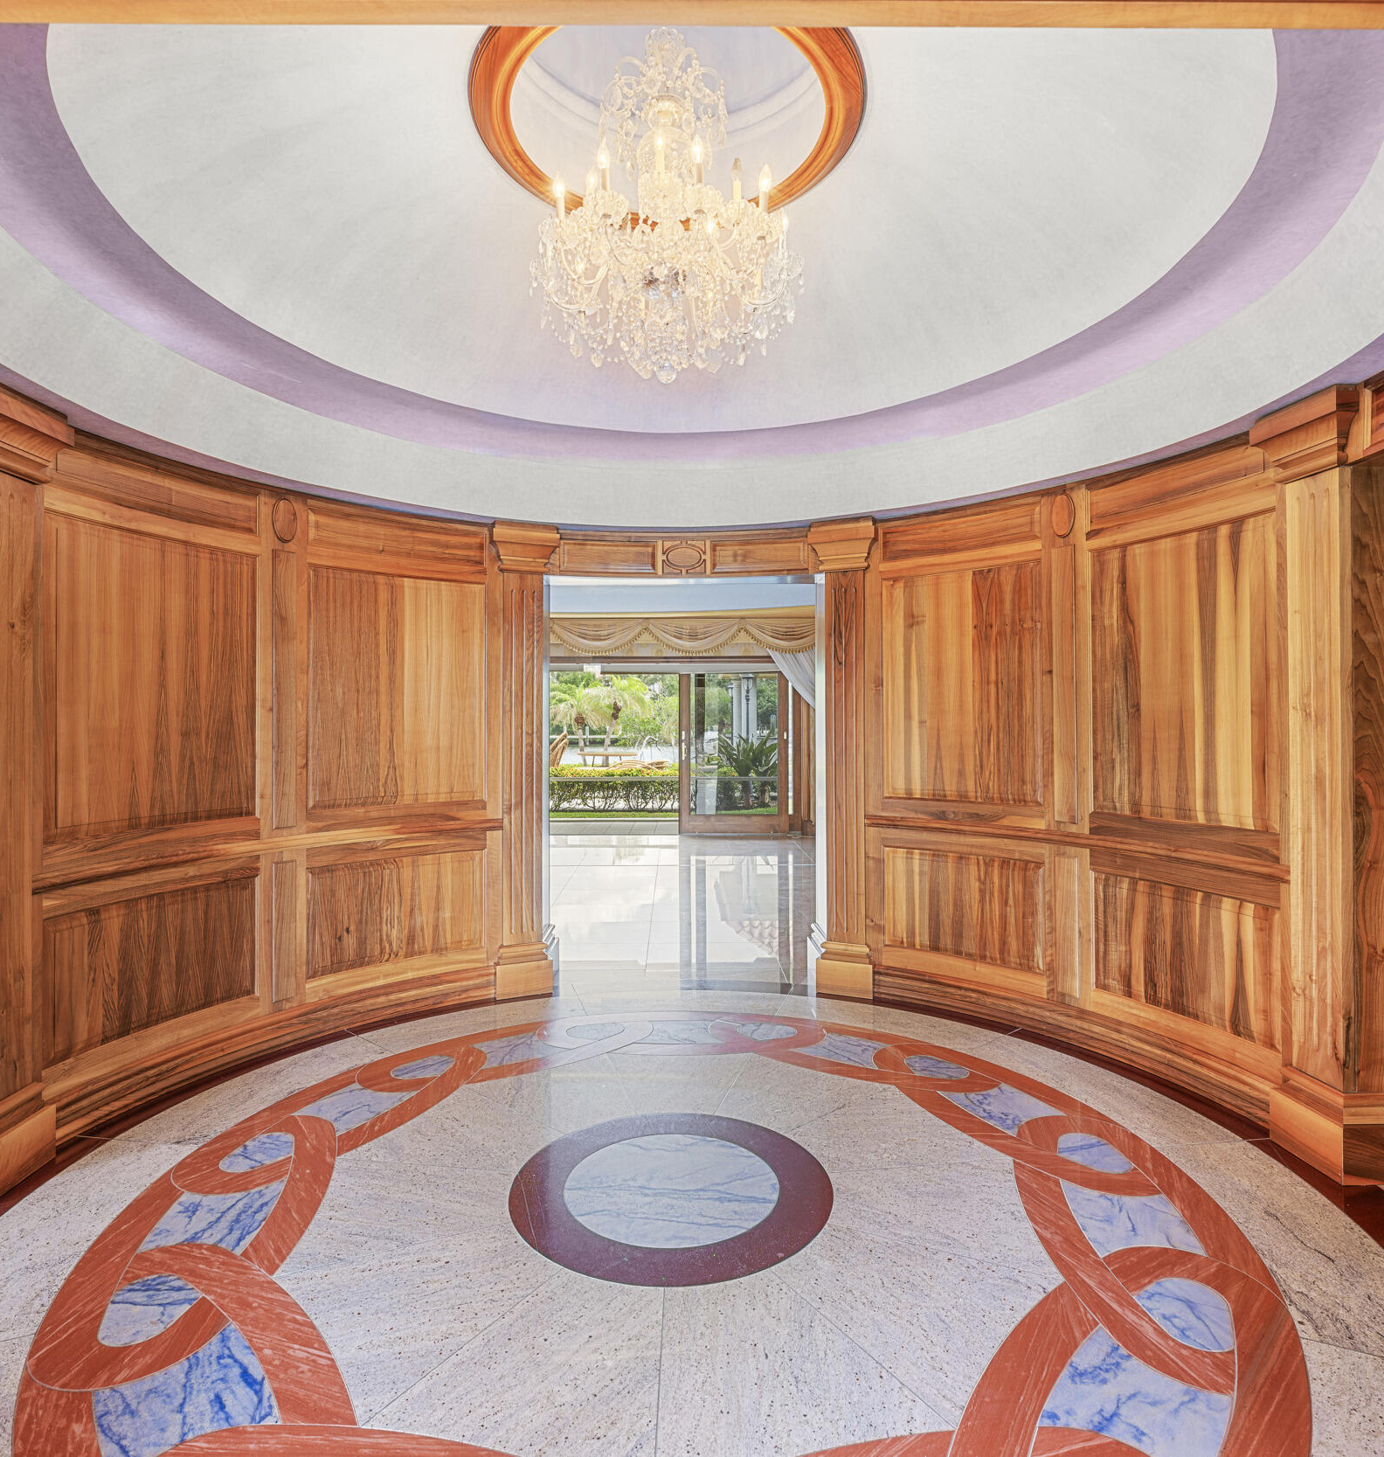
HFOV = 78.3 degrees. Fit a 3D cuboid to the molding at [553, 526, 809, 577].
[{"bbox_3d":[-0.042,-0.886,4.306,1.273,0.221,0.161,0,0,0],"label":"molding"}]

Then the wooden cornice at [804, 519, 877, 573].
[{"bbox_3d":[0.744,-0.883,4.159,0.318,0.222,0.087,0,0,20],"label":"wooden cornice"}]

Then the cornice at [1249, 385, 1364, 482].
[{"bbox_3d":[1.868,-0.883,2.591,0.087,0.222,0.318,0,0,-7],"label":"cornice"}]

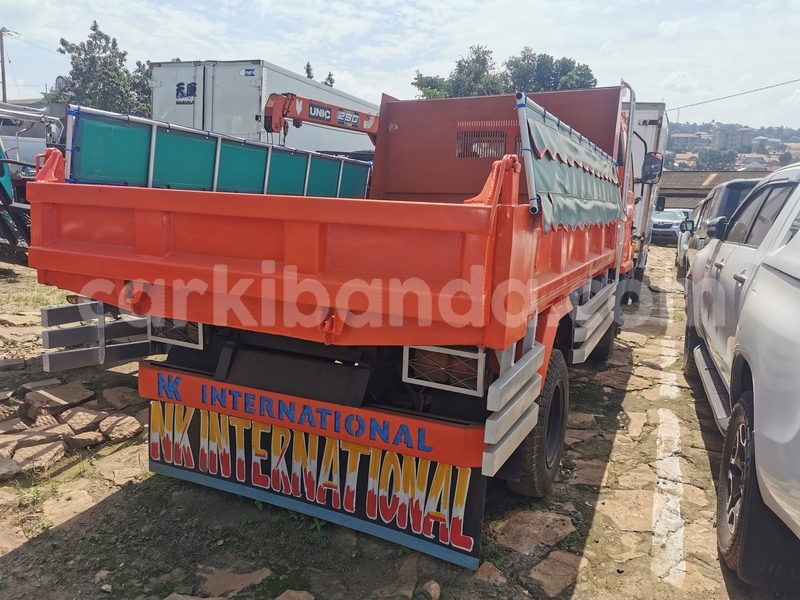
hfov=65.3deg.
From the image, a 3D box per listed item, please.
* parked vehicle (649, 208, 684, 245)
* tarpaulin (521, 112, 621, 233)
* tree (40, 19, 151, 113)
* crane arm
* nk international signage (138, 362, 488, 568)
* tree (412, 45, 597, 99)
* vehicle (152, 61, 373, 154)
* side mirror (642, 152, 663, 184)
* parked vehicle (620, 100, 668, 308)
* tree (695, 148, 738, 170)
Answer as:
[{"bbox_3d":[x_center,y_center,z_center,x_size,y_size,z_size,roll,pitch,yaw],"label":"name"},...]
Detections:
[{"bbox_3d":[12.536,-3.462,29.800,1.800,1.720,4.500,7,10,23],"label":"parked vehicle"},{"bbox_3d":[0.921,-0.540,2.945,0.120,0.380,2.600,7,10,24],"label":"tarpaulin"},{"bbox_3d":[-11.971,-6.931,24.582,4.400,7.500,4.200,-1,10,-26],"label":"tree"},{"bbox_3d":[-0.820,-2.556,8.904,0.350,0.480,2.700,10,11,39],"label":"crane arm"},{"bbox_3d":[-0.444,0.628,2.660,1.673,0.542,0.120,7,10,24],"label":"nk international signage"},{"bbox_3d":[6.101,-10.054,38.837,11.000,10.600,8.000,4,9,8],"label":"tree"},{"bbox_3d":[-2.274,-2.855,14.939,2.250,3.600,7.800,6,9,18],"label":"vehicle"},{"bbox_3d":[2.181,-1.136,5.390,0.180,0.280,0.080,9,11,35],"label":"side mirror"},{"bbox_3d":[4.008,-1.816,12.078,1.830,3.050,4.700,9,10,24],"label":"parked vehicle"},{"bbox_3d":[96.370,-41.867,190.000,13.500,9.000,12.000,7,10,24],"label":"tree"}]

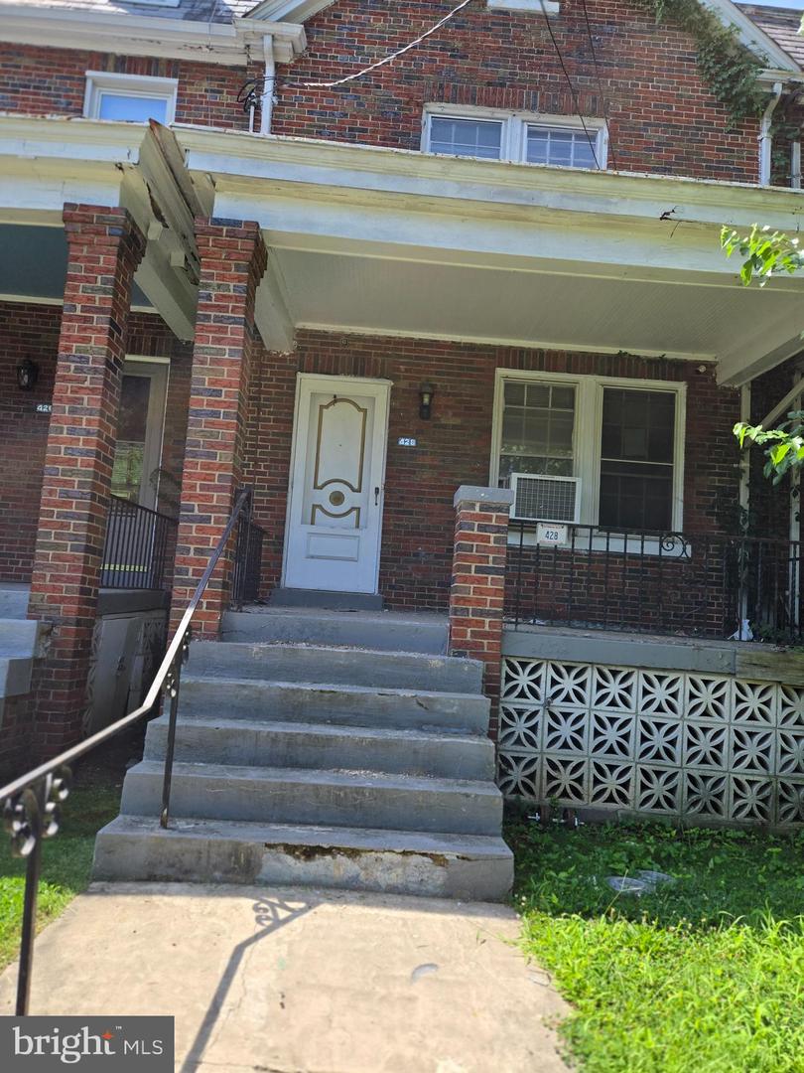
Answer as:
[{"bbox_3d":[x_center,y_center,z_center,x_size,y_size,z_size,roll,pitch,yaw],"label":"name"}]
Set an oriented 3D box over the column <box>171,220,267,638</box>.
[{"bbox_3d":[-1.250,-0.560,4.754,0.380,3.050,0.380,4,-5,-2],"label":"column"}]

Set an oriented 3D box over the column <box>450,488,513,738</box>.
[{"bbox_3d":[0.477,0.629,4.731,0.360,1.875,0.360,4,-5,-2],"label":"column"}]

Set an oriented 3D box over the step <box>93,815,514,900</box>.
[{"bbox_3d":[-0.424,1.458,3.251,1.813,0.193,0.287,4,-5,-2],"label":"step"}]

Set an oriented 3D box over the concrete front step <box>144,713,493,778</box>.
[{"bbox_3d":[-0.419,1.124,3.809,1.794,0.189,0.283,4,-5,-2],"label":"concrete front step"}]

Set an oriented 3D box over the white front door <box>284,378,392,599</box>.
[{"bbox_3d":[-0.640,-0.526,7.130,0.950,2.150,0.100,4,-5,-2],"label":"white front door"}]

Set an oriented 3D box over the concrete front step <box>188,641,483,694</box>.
[{"bbox_3d":[-0.435,0.837,4.590,1.900,0.212,0.280,4,-5,-2],"label":"concrete front step"}]

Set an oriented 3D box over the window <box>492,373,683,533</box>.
[{"bbox_3d":[1.891,-0.840,7.229,1.970,1.600,0.120,4,-5,-2],"label":"window"}]

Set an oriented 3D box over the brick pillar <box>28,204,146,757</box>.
[{"bbox_3d":[-2.170,-0.385,4.784,0.410,3.620,0.410,4,-5,-2],"label":"brick pillar"}]

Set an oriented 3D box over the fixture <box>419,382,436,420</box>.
[{"bbox_3d":[0.241,-1.341,7.075,0.146,0.375,0.180,4,-5,-2],"label":"fixture"}]

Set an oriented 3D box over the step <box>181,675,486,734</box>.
[{"bbox_3d":[-0.437,1.018,4.303,1.900,0.205,0.280,4,-5,-2],"label":"step"}]

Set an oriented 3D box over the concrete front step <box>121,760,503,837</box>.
[{"bbox_3d":[-0.421,1.290,3.531,1.800,0.192,0.281,4,-5,-2],"label":"concrete front step"}]

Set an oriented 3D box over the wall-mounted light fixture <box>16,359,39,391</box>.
[{"bbox_3d":[-3.658,-1.570,6.953,0.140,0.290,0.170,4,-5,-2],"label":"wall-mounted light fixture"}]

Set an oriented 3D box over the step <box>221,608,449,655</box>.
[{"bbox_3d":[-0.447,0.653,4.847,1.500,0.195,0.300,4,-5,-2],"label":"step"}]

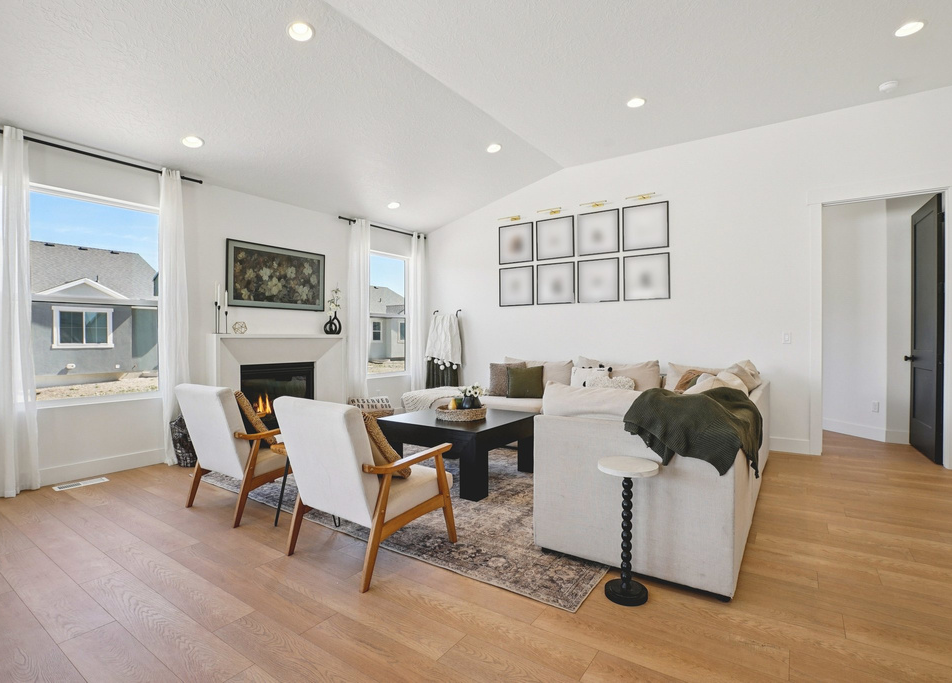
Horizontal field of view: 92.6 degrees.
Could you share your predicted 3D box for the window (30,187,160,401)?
[{"bbox_3d":[-3.143,-0.349,3.806,0.100,1.700,0.950,0,1,36],"label":"window"}]

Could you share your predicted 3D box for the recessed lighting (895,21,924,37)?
[{"bbox_3d":[3.052,-2.199,3.206,0.170,0.030,0.170,0,1,36],"label":"recessed lighting"}]

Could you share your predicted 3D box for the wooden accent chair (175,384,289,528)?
[{"bbox_3d":[-1.531,0.695,3.110,0.640,0.840,0.770,0,1,35],"label":"wooden accent chair"}]

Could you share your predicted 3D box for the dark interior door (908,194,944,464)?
[{"bbox_3d":[4.398,-0.122,4.441,0.045,2.430,0.880,0,1,36],"label":"dark interior door"}]

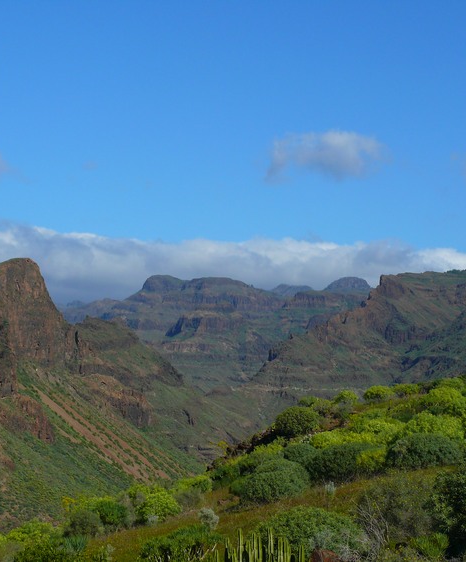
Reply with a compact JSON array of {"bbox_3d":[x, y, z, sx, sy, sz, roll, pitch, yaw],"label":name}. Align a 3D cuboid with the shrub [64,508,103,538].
[{"bbox_3d":[-3.362,5.417,30.000,0.890,0.650,0.800,0,-2,0],"label":"shrub"}]

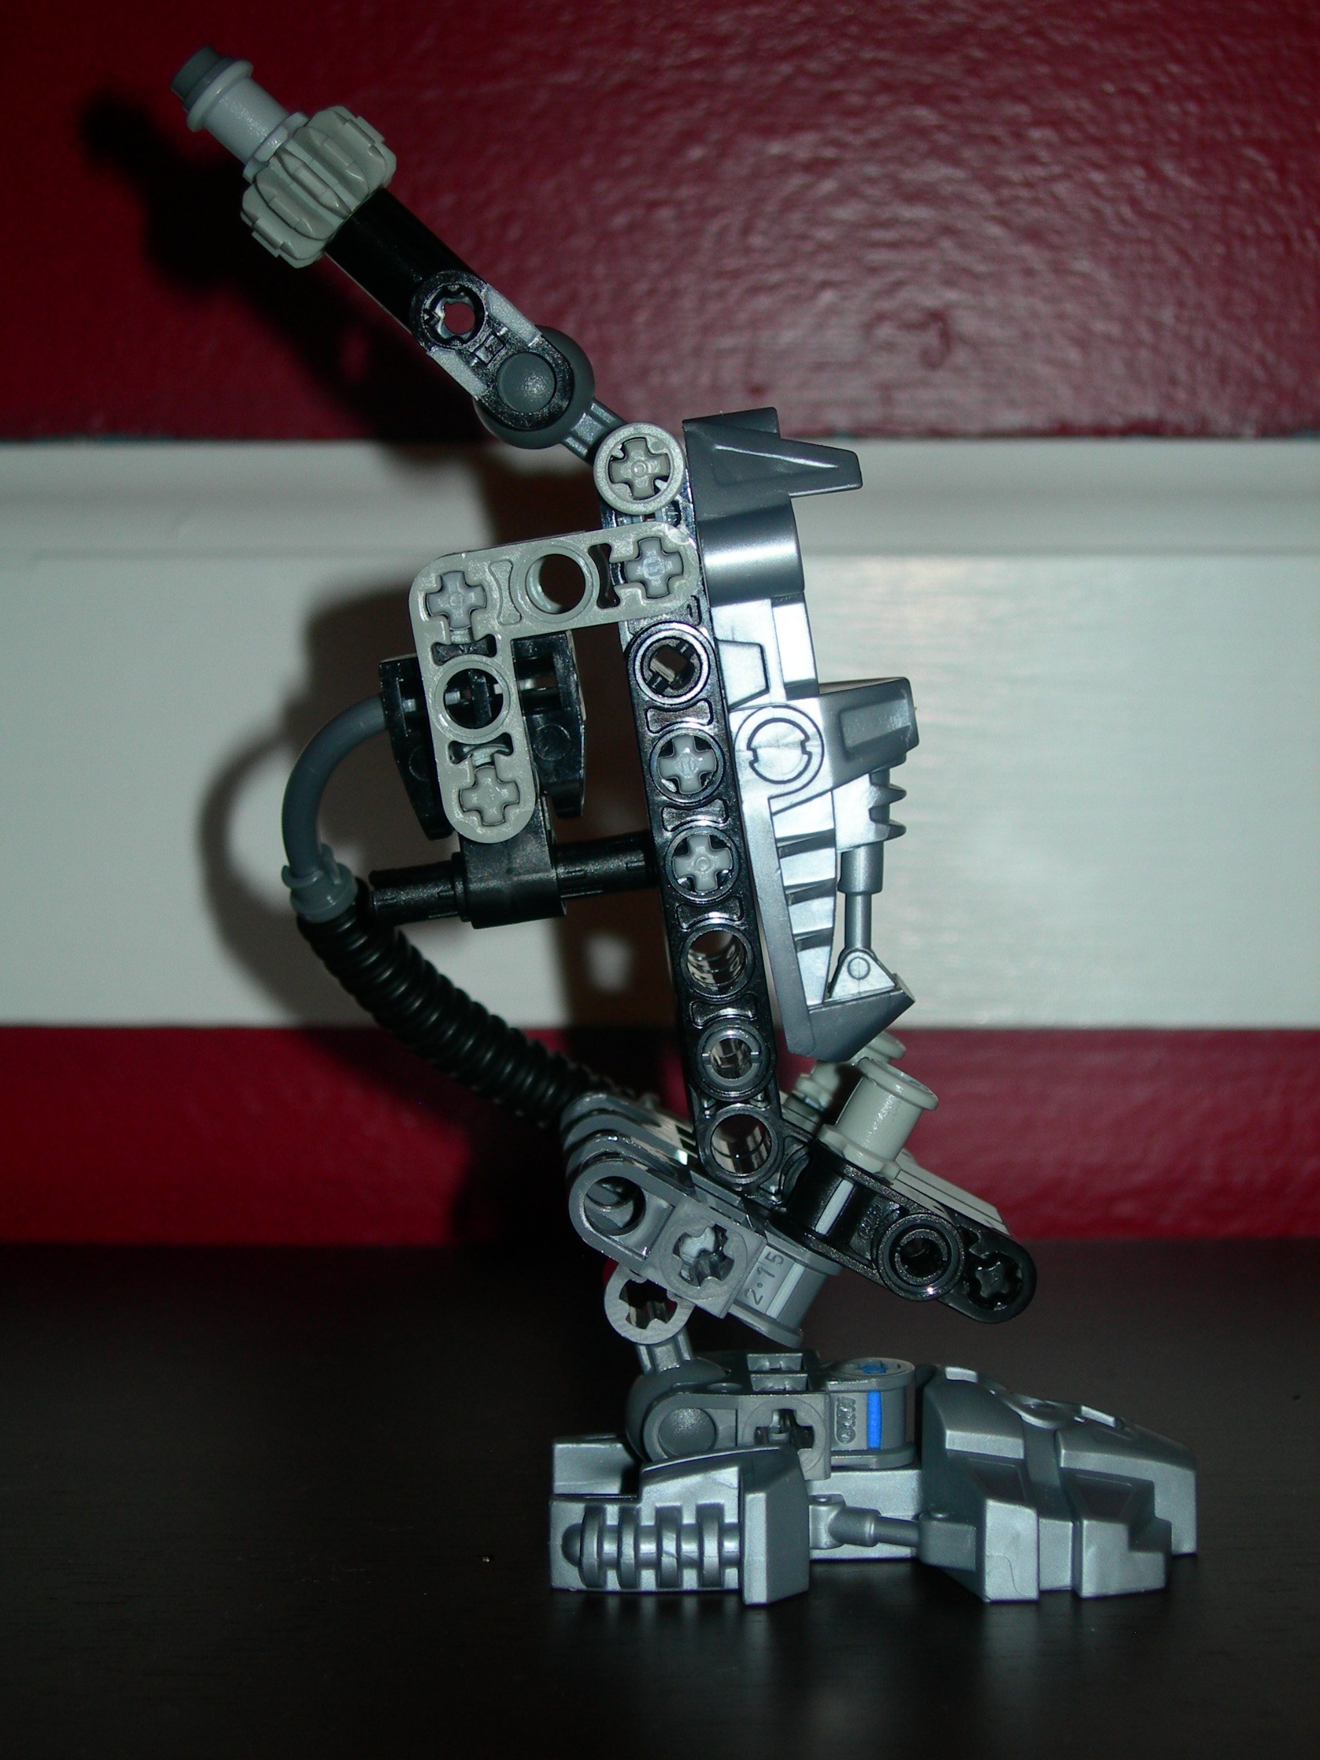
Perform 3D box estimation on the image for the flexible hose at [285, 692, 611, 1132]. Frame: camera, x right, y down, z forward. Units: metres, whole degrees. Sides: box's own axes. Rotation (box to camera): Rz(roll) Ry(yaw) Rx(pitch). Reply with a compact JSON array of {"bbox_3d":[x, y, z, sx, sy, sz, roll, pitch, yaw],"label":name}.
[{"bbox_3d":[-0.017,0.003,0.313,0.030,0.037,0.015,0,6,0],"label":"flexible hose"}]

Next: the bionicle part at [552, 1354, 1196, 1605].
[{"bbox_3d":[0.018,0.048,0.306,0.053,0.017,0.029,0,6,-1],"label":"bionicle part"}]

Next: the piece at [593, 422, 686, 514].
[{"bbox_3d":[-0.002,-0.033,0.294,0.007,0.007,0.005,0,6,0],"label":"piece"}]

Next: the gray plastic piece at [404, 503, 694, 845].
[{"bbox_3d":[-0.007,-0.016,0.295,0.023,0.023,0.005,-9,5,2],"label":"gray plastic piece"}]

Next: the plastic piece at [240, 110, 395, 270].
[{"bbox_3d":[-0.028,-0.057,0.299,0.013,0.008,0.013,-45,4,0],"label":"plastic piece"}]

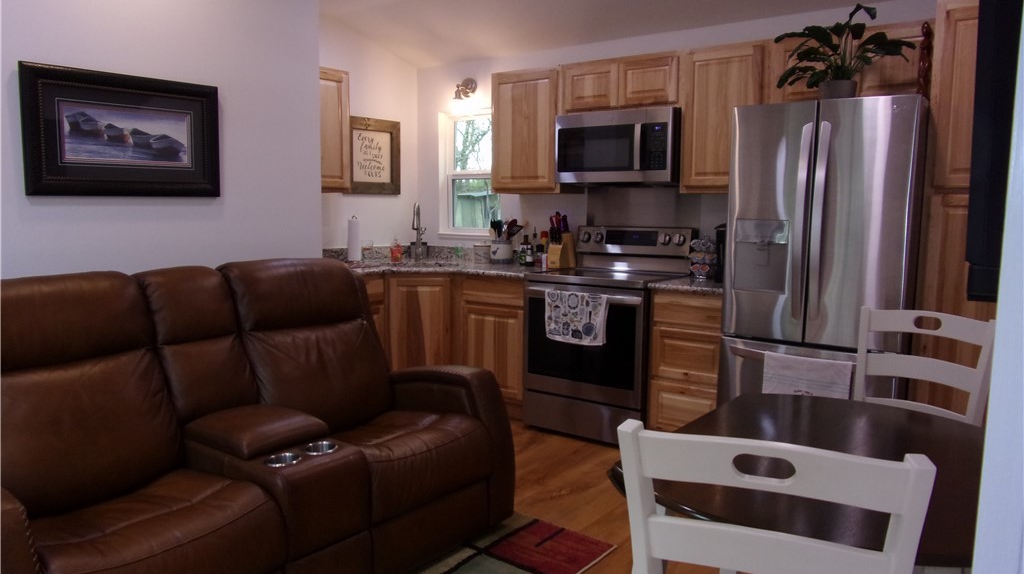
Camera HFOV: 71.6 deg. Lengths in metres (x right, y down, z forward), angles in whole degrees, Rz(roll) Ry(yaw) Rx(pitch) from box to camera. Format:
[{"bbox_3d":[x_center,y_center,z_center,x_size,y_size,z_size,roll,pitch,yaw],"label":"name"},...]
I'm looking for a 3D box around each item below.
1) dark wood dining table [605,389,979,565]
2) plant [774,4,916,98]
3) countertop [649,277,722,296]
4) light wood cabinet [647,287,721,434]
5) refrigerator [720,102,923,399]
[{"bbox_3d":[0.718,0.759,1.684,0.715,0.760,1.060,5,8,34],"label":"dark wood dining table"},{"bbox_3d":[1.460,-1.020,3.149,0.610,0.437,0.560,5,9,35],"label":"plant"},{"bbox_3d":[1.071,-0.013,3.780,0.422,0.043,0.650,5,8,34],"label":"countertop"},{"bbox_3d":[1.079,0.419,3.837,0.425,0.835,0.630,5,8,34],"label":"light wood cabinet"},{"bbox_3d":[1.488,0.055,3.363,0.755,1.770,0.790,5,8,34],"label":"refrigerator"}]

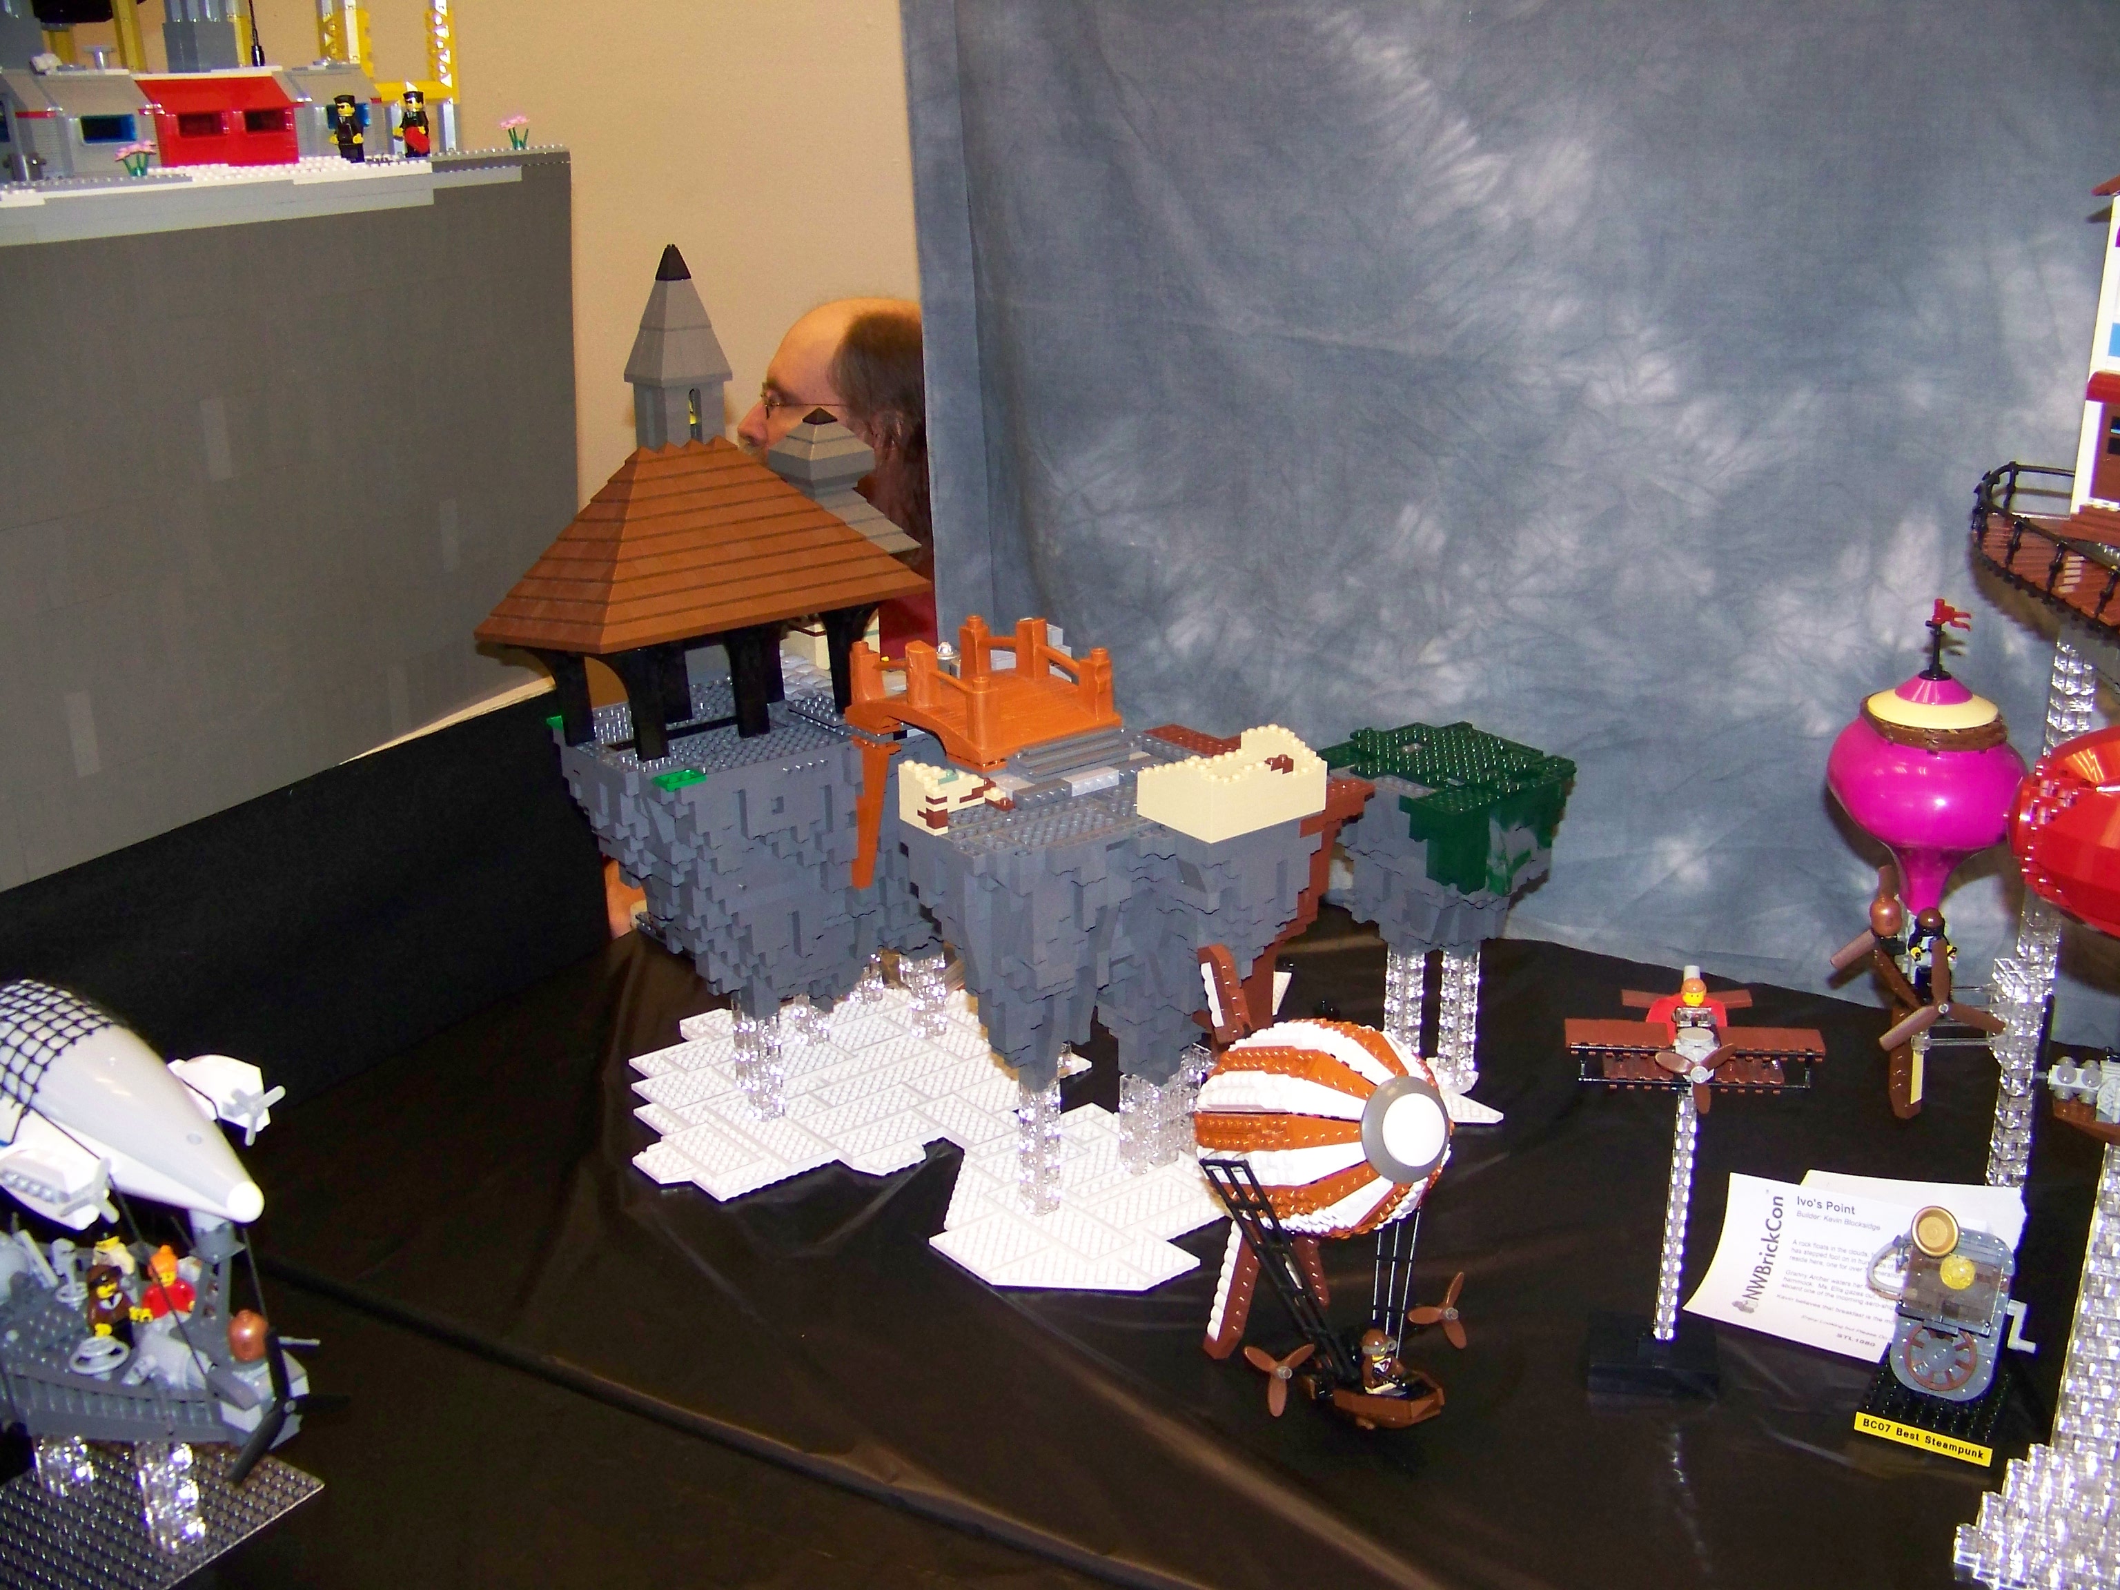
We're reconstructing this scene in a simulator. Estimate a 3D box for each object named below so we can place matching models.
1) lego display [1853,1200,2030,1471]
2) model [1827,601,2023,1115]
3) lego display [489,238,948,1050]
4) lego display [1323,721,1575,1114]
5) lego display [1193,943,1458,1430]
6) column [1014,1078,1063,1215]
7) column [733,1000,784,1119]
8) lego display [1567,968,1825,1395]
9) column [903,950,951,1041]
[{"bbox_3d":[0.442,0.265,1.099,0.080,0.088,0.080,10,22,28],"label":"lego display"},{"bbox_3d":[0.431,0.036,1.099,0.100,0.268,0.110,1,19,4],"label":"model"},{"bbox_3d":[-0.198,-0.090,1.289,0.288,0.447,0.185,-15,24,-37],"label":"lego display"},{"bbox_3d":[0.222,0.081,1.337,0.135,0.222,0.133,-15,24,-37],"label":"lego display"},{"bbox_3d":[0.123,0.176,1.040,0.138,0.230,0.180,-10,8,-26],"label":"lego display"},{"bbox_3d":[-0.011,0.193,1.221,0.016,0.077,0.016,-15,24,-37],"label":"column"},{"bbox_3d":[-0.179,0.161,1.330,0.016,0.067,0.024,-15,24,-37],"label":"column"},{"bbox_3d":[0.307,0.180,1.100,0.119,0.205,0.103,2,19,6],"label":"lego display"},{"bbox_3d":[-0.087,0.127,1.440,0.016,0.058,0.024,-15,24,-37],"label":"column"}]

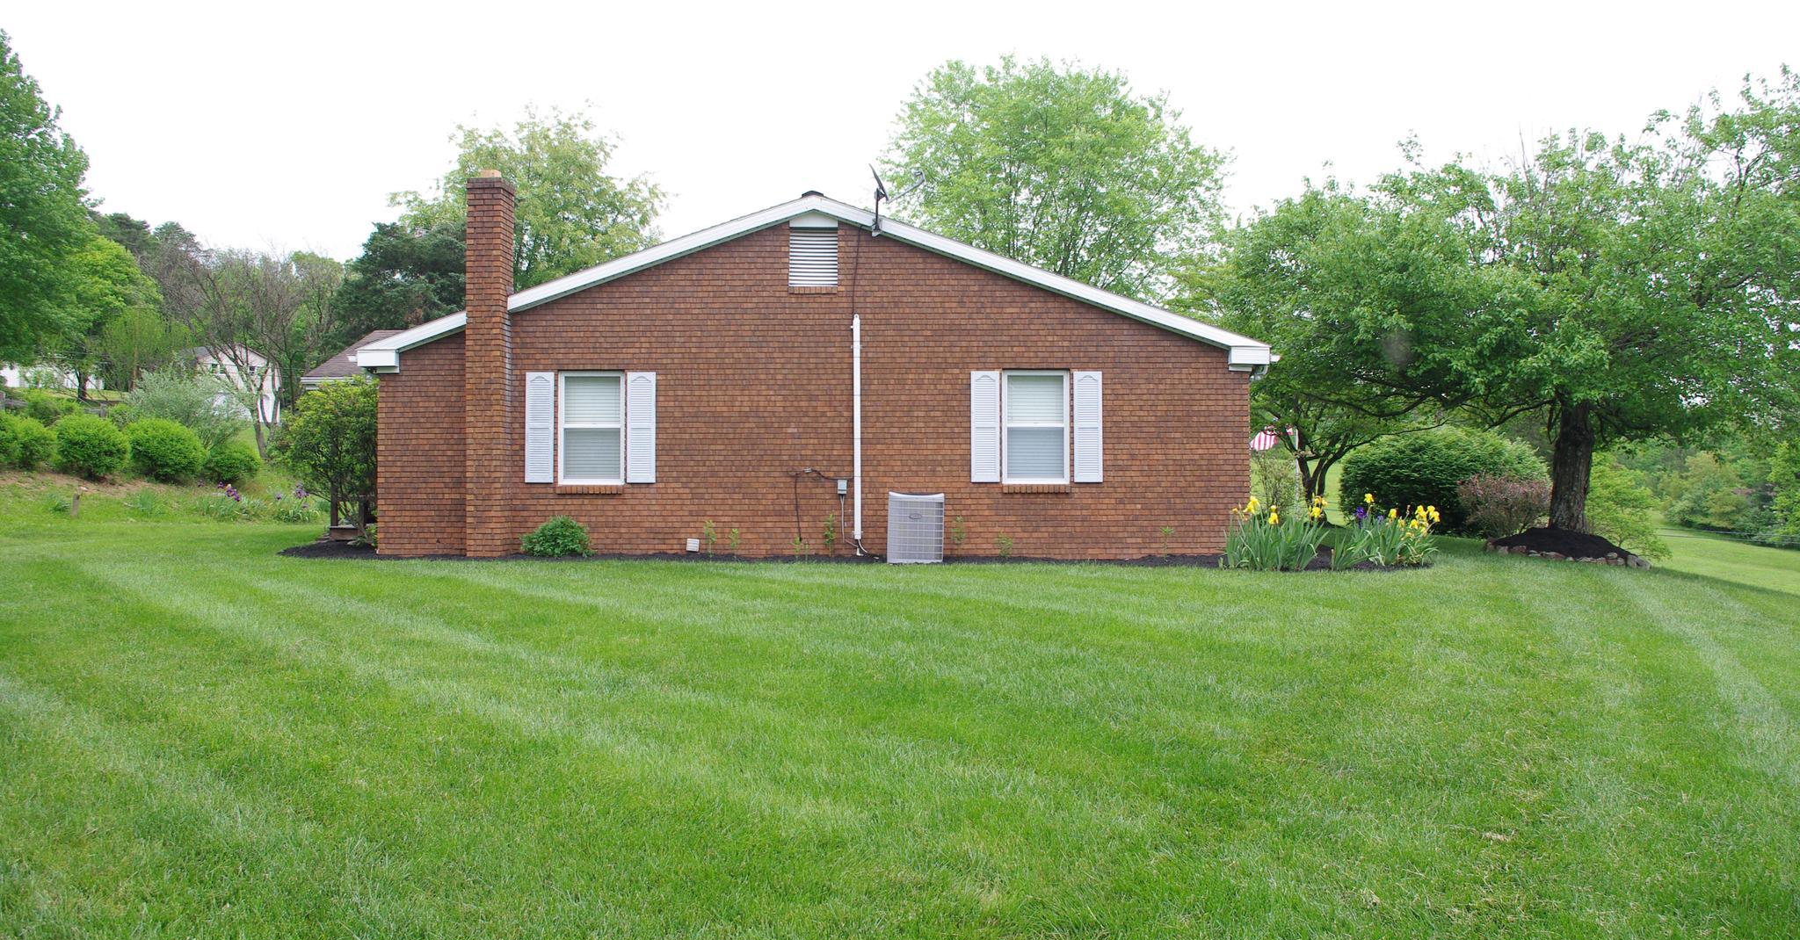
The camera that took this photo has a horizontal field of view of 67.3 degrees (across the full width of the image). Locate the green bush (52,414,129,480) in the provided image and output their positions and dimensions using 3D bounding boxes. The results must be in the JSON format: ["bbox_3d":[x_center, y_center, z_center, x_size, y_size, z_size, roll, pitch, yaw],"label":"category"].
[{"bbox_3d":[-15.282,-0.451,25.500,1.450,1.240,1.400,0,-1,0],"label":"green bush"}]

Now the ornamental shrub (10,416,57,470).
[{"bbox_3d":[-18.954,-0.584,29.500,1.200,1.200,1.200,0,-1,0],"label":"ornamental shrub"}]

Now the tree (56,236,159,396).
[{"bbox_3d":[-33.538,-6.440,57.000,5.400,7.000,5.400,0,-1,0],"label":"tree"}]

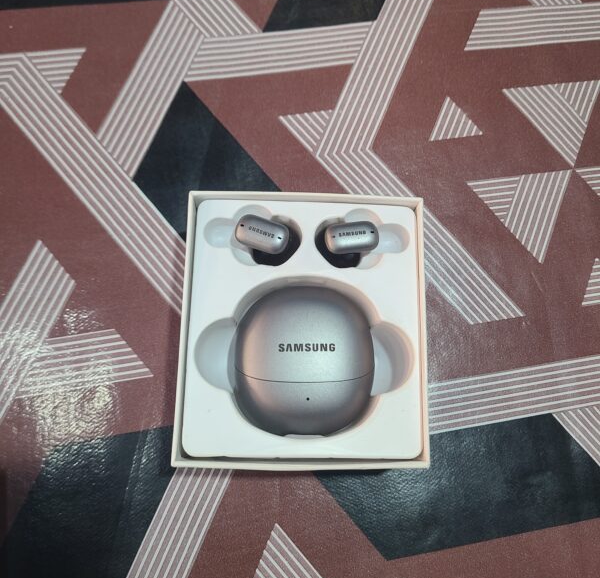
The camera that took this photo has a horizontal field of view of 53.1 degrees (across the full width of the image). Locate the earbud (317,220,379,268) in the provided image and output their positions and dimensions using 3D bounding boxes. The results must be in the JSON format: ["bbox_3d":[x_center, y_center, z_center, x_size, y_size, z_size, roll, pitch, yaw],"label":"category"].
[{"bbox_3d":[0.020,-0.019,0.251,0.025,0.020,0.018,-5,78,-3],"label":"earbud"}]

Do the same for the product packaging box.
[{"bbox_3d":[0.002,0.017,0.251,0.090,0.028,0.102,1,78,-2],"label":"product packaging box"}]

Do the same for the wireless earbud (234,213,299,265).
[{"bbox_3d":[-0.014,-0.020,0.250,0.025,0.020,0.018,18,78,2],"label":"wireless earbud"}]

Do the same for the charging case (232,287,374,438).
[{"bbox_3d":[0.002,0.028,0.236,0.054,0.028,0.059,1,84,-2],"label":"charging case"}]

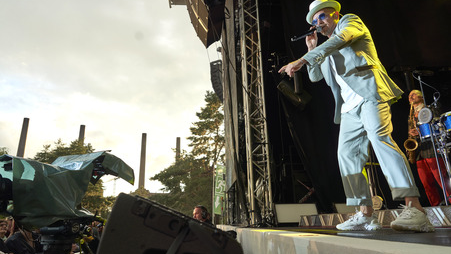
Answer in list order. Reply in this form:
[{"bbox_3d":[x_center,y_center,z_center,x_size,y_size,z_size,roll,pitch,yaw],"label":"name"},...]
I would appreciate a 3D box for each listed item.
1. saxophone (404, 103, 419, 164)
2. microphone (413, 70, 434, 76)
[{"bbox_3d":[2.421,0.084,3.900,0.220,0.800,0.340,-3,-15,37],"label":"saxophone"},{"bbox_3d":[2.505,-0.689,3.800,0.250,0.065,0.060,0,-15,-6],"label":"microphone"}]

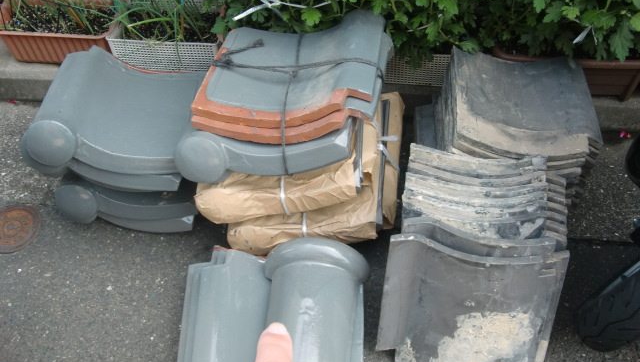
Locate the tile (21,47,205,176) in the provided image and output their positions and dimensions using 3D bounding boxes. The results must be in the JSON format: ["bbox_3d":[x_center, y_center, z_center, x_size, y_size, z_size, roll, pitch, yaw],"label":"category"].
[{"bbox_3d":[-0.391,-0.144,1.401,0.305,0.100,0.310,6,40,-7],"label":"tile"}]

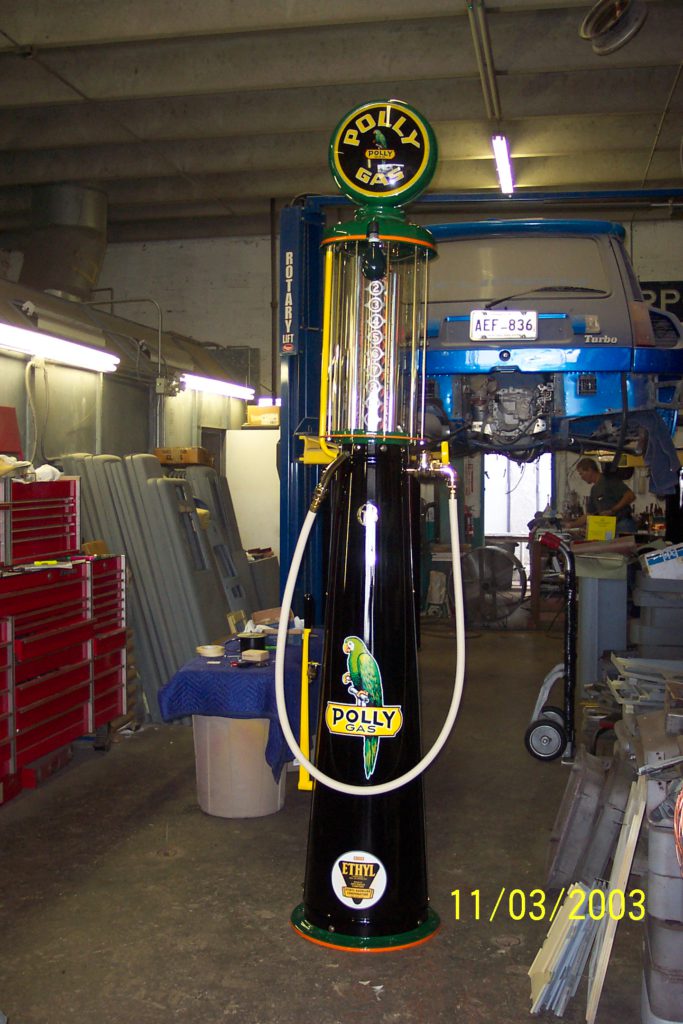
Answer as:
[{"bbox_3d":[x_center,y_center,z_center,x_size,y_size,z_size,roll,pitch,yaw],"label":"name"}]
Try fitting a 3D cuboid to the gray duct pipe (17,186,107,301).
[{"bbox_3d":[-3.240,-3.054,12.604,1.000,1.340,0.930,0,2,11],"label":"gray duct pipe"}]

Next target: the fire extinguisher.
[{"bbox_3d":[1.639,0.136,13.950,0.170,0.480,0.160,0,2,11],"label":"fire extinguisher"}]

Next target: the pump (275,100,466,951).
[{"bbox_3d":[0.116,0.022,4.041,0.680,3.050,0.560,2,2,8],"label":"pump"}]

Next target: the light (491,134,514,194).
[{"bbox_3d":[1.744,-3.640,11.522,0.130,0.110,2.420,0,2,11],"label":"light"}]

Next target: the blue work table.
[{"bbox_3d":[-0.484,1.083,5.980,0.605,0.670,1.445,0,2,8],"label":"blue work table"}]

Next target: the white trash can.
[{"bbox_3d":[-0.506,1.146,5.514,0.530,0.690,0.530,0,2,0],"label":"white trash can"}]

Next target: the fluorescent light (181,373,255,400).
[{"bbox_3d":[-1.324,-1.369,12.000,0.110,0.130,2.400,1,2,12],"label":"fluorescent light"}]

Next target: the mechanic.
[{"bbox_3d":[2.814,0.356,11.720,0.720,1.800,0.580,-1,3,-30],"label":"mechanic"}]

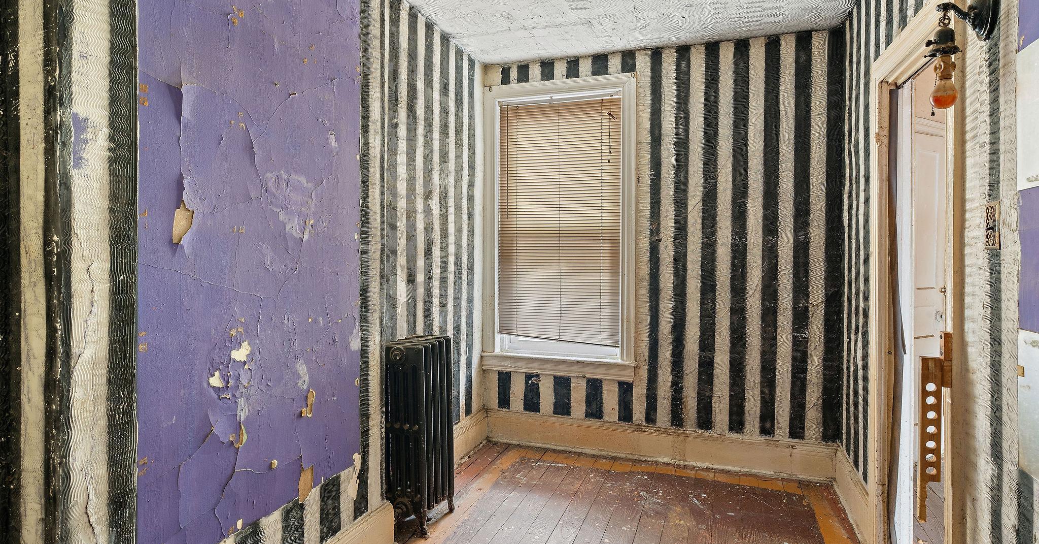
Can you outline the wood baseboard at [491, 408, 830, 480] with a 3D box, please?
[{"bbox_3d":[0.787,1.063,3.601,2.120,0.210,0.035,1,1,19],"label":"wood baseboard"}]

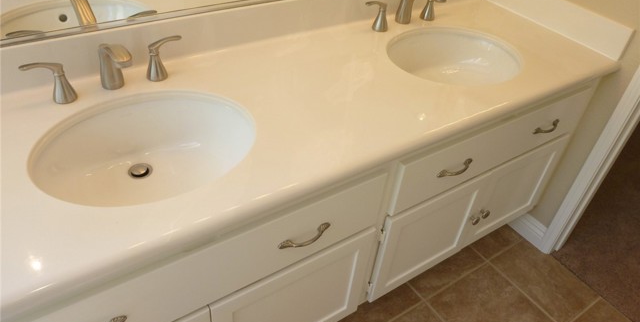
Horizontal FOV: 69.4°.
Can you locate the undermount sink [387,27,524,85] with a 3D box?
[{"bbox_3d":[0.391,-0.250,1.408,0.447,0.161,0.367,-20,46,-28],"label":"undermount sink"}]

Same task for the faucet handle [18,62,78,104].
[{"bbox_3d":[-0.571,-0.165,0.977,0.090,0.087,0.050,-20,46,-28],"label":"faucet handle"}]

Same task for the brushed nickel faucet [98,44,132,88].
[{"bbox_3d":[-0.441,-0.196,0.996,0.050,0.131,0.176,-20,46,-28],"label":"brushed nickel faucet"}]

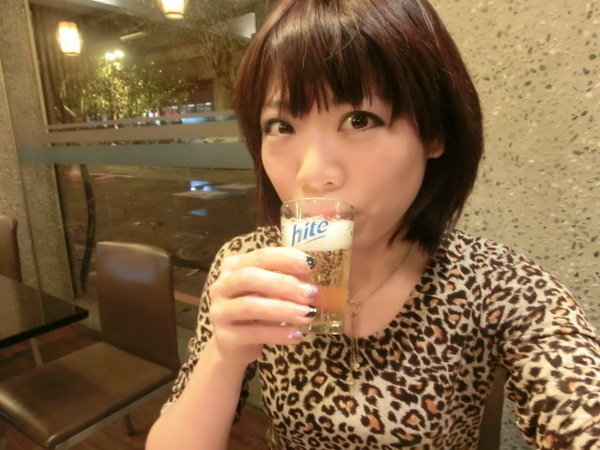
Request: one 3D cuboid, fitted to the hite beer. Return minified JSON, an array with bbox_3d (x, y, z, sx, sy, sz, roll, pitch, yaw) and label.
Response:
[{"bbox_3d":[0.012,0.038,0.327,0.057,0.086,0.057,0,-10,13],"label":"hite beer"}]

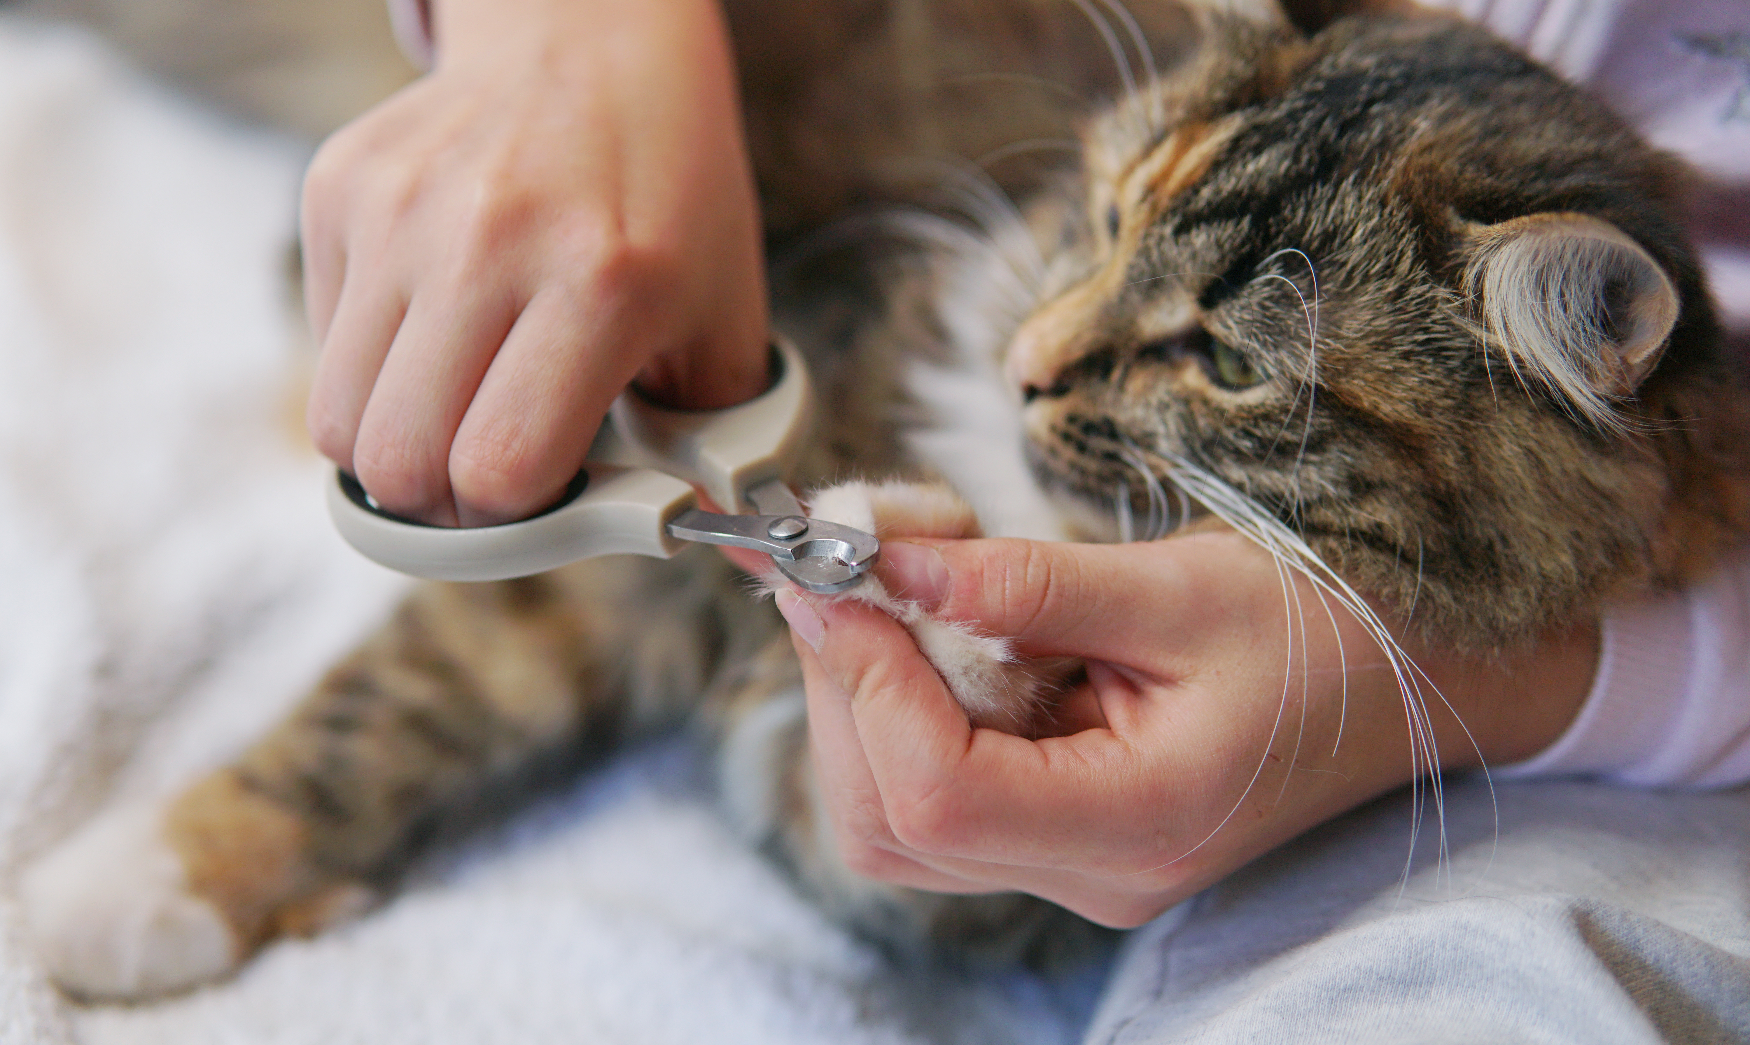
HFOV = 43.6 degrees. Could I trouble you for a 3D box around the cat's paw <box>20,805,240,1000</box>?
[{"bbox_3d":[-0.162,0.083,0.475,0.052,0.038,0.042,-19,37,-28],"label":"cat's paw"}]

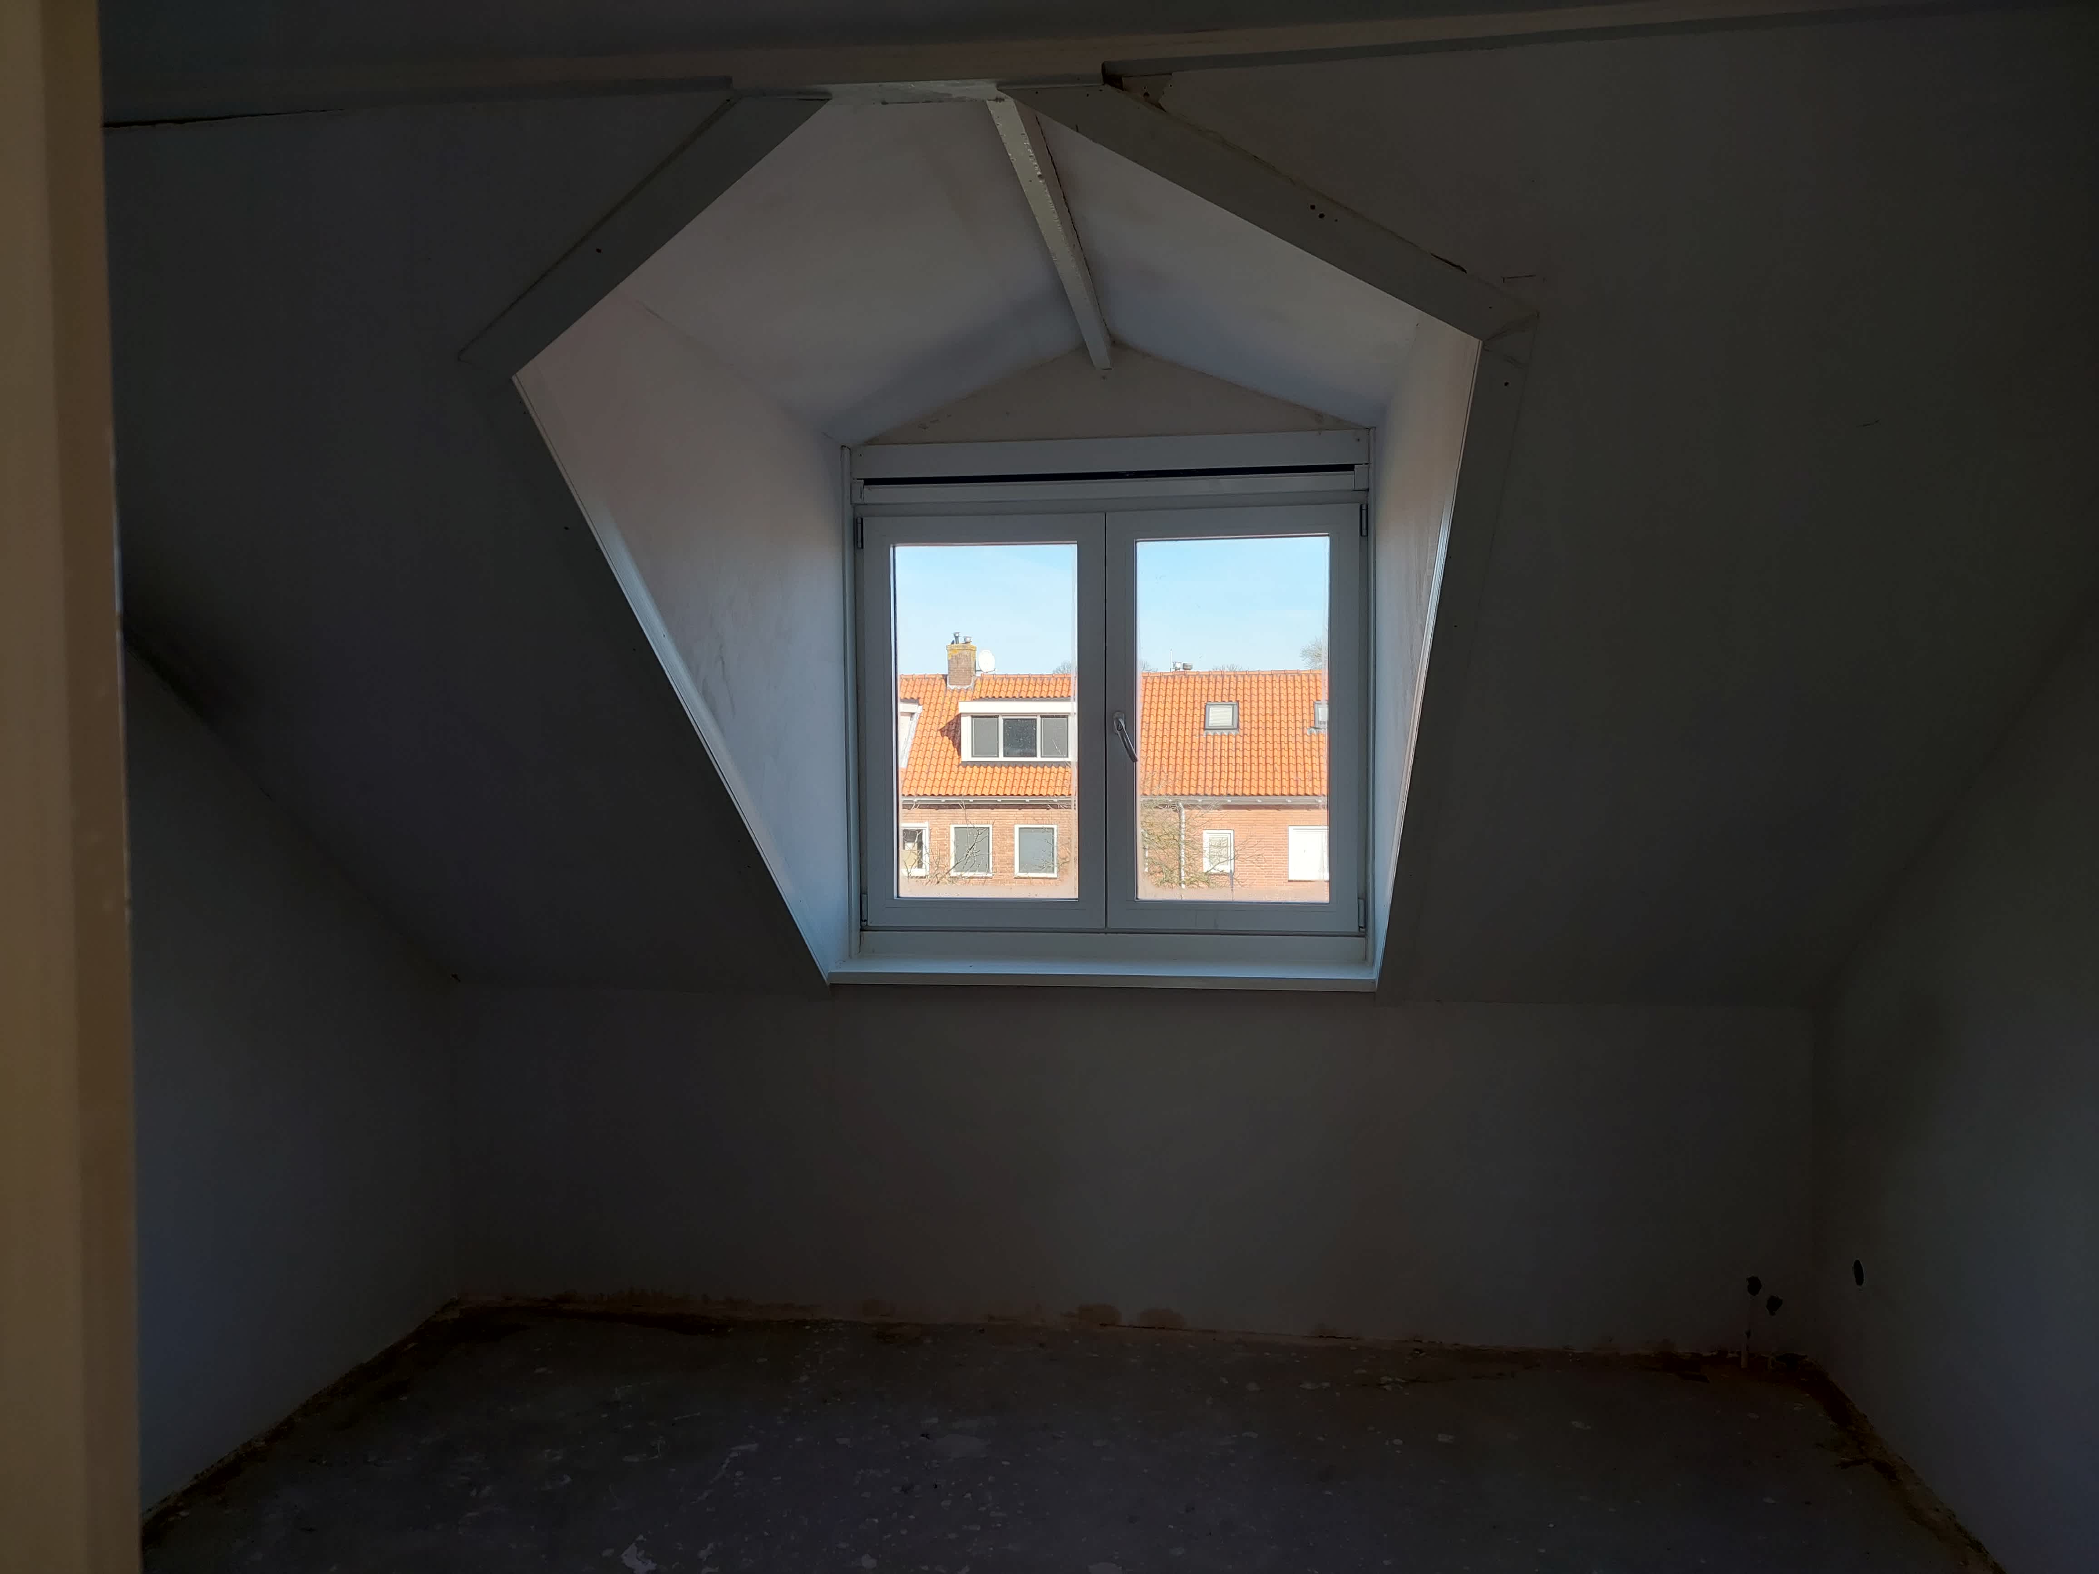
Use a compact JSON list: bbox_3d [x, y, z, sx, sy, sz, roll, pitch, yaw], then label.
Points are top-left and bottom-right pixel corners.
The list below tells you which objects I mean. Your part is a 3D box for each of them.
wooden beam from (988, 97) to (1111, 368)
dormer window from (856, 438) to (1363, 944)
[{"bbox_3d":[0.036,-1.159,3.151,0.046,0.080,1.680,0,2,8],"label":"wooden beam"},{"bbox_3d":[0.161,-0.262,4.028,1.400,1.400,0.120,0,2,8],"label":"dormer window"}]

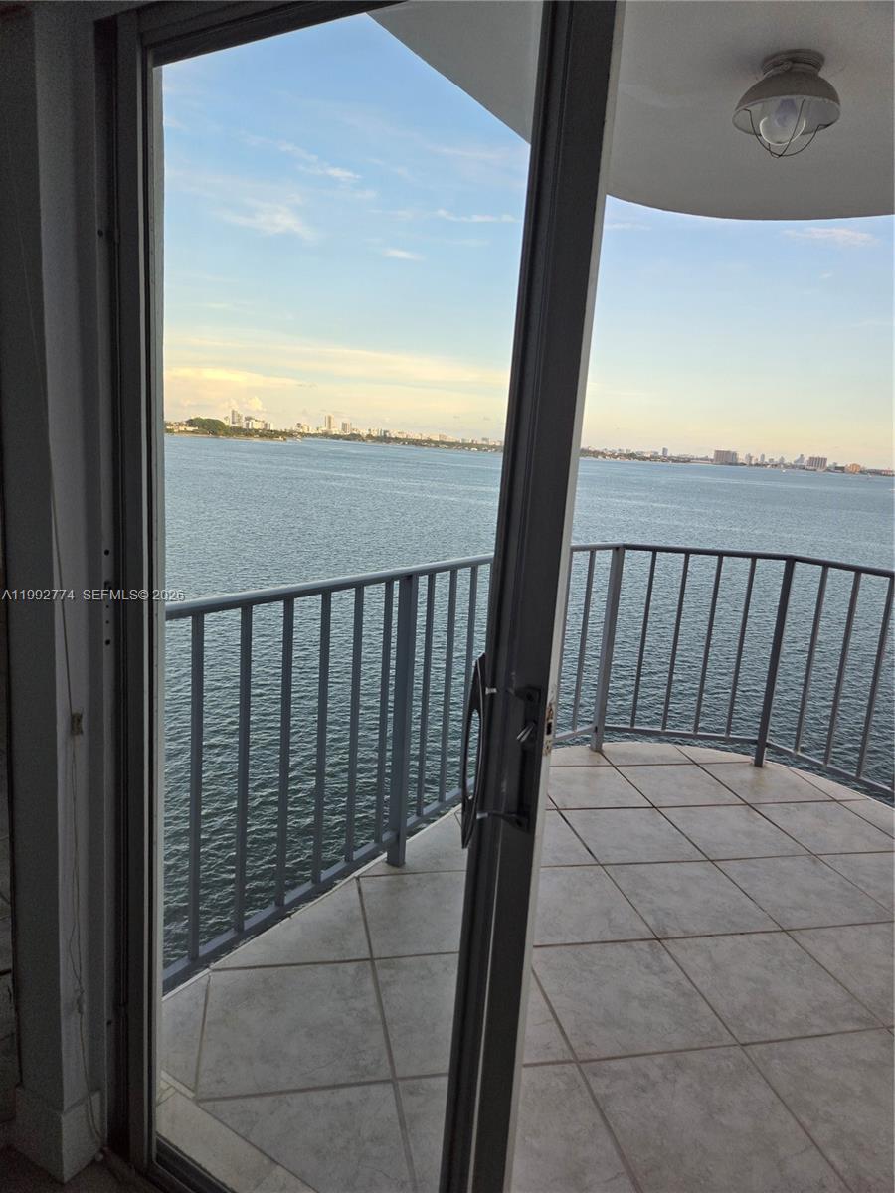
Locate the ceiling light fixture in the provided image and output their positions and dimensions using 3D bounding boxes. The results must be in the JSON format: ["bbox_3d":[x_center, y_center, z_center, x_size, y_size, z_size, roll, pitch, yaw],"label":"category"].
[{"bbox_3d":[0.985,-1.411,2.301,0.288,0.246,0.288,1,11,-13],"label":"ceiling light fixture"}]

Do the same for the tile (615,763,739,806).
[{"bbox_3d":[1.097,0.899,3.765,0.450,0.010,0.450,1,11,-13],"label":"tile"}]

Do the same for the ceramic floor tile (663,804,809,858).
[{"bbox_3d":[1.194,0.986,3.328,0.450,0.010,0.450,1,11,-13],"label":"ceramic floor tile"}]

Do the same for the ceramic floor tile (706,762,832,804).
[{"bbox_3d":[1.542,0.914,3.866,0.450,0.010,0.450,1,11,-13],"label":"ceramic floor tile"}]

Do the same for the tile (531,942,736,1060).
[{"bbox_3d":[0.498,1.131,2.252,0.450,0.010,0.450,1,11,-13],"label":"tile"}]

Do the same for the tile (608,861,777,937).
[{"bbox_3d":[0.846,1.059,2.790,0.450,0.010,0.450,1,11,-13],"label":"tile"}]

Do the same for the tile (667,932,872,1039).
[{"bbox_3d":[0.942,1.145,2.353,0.450,0.010,0.450,1,11,-13],"label":"tile"}]

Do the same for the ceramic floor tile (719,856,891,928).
[{"bbox_3d":[1.290,1.073,2.890,0.450,0.010,0.450,1,11,-13],"label":"ceramic floor tile"}]

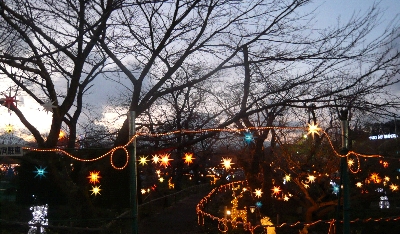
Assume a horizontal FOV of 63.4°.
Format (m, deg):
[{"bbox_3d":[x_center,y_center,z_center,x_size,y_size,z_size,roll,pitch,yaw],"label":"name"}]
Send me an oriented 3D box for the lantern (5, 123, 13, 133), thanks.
[{"bbox_3d":[-5.920,0.355,10.000,0.266,0.309,0.226,4,-8,-30],"label":"lantern"}]

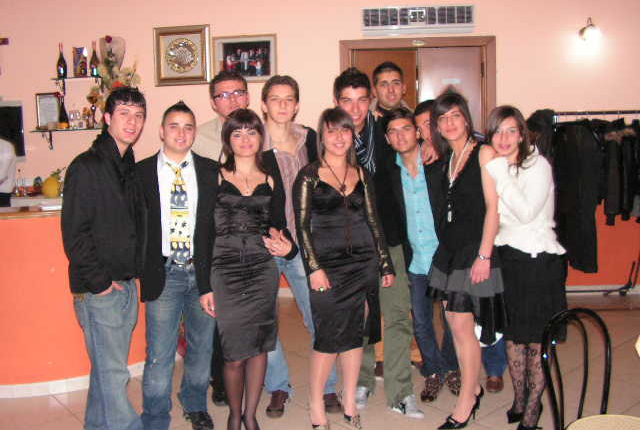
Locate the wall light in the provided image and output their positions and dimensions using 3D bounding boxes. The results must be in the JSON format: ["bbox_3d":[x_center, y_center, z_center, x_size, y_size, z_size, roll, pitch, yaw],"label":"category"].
[{"bbox_3d":[2.197,-1.521,5.504,0.168,0.190,0.180,-1,8,3],"label":"wall light"}]

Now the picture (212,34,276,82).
[{"bbox_3d":[-0.643,-1.346,5.752,0.553,0.388,0.030,-1,8,3],"label":"picture"}]

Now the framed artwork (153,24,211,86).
[{"bbox_3d":[-1.180,-1.373,5.761,0.485,0.495,0.060,-1,8,3],"label":"framed artwork"}]

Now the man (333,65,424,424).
[{"bbox_3d":[0.296,0.156,3.493,0.520,1.814,0.380,-2,8,-5],"label":"man"}]

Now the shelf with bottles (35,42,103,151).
[{"bbox_3d":[-2.118,-1.027,5.786,0.611,0.904,0.200,-1,8,3],"label":"shelf with bottles"}]

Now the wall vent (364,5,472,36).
[{"bbox_3d":[0.818,-1.618,5.579,0.918,0.217,0.150,-1,8,3],"label":"wall vent"}]

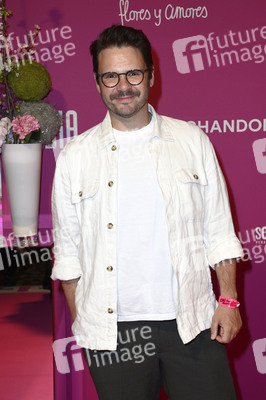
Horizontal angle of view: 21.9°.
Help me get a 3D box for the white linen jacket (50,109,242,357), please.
[{"bbox_3d":[0.039,0.086,2.070,0.560,0.720,0.290,-1,6,3],"label":"white linen jacket"}]

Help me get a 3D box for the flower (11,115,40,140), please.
[{"bbox_3d":[-0.362,-0.245,2.330,0.096,0.085,0.085,-1,8,-7],"label":"flower"}]

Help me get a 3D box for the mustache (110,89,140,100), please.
[{"bbox_3d":[-0.021,-0.298,1.950,0.083,0.027,0.027,-6,8,-2],"label":"mustache"}]

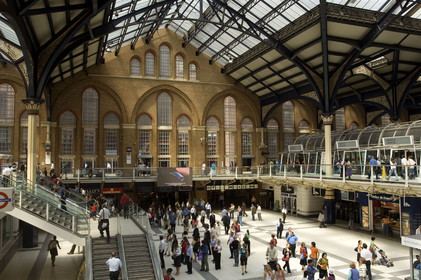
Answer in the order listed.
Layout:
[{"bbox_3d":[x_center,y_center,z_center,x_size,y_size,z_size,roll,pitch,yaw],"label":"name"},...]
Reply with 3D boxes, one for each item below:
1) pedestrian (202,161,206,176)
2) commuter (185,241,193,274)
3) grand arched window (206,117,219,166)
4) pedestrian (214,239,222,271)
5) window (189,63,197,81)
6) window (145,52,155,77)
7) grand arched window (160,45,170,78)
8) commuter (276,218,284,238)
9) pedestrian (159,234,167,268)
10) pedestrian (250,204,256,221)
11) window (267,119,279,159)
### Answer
[{"bbox_3d":[-0.667,3.177,42.546,0.400,1.695,0.480,1,-3,-19],"label":"pedestrian"},{"bbox_3d":[-1.152,6.628,21.539,0.400,1.740,0.500,1,-3,-14],"label":"commuter"},{"bbox_3d":[0.274,0.225,48.007,1.589,6.383,0.350,1,-3,-19],"label":"grand arched window"},{"bbox_3d":[0.453,6.619,22.180,0.500,1.675,0.360,-1,-4,9],"label":"pedestrian"},{"bbox_3d":[-2.330,-9.100,51.519,1.040,2.320,0.300,1,-3,-19],"label":"window"},{"bbox_3d":[-7.803,-9.714,49.663,1.210,3.100,0.300,1,-3,-19],"label":"window"},{"bbox_3d":[-5.837,-10.086,49.797,1.338,4.342,0.300,1,-3,-19],"label":"grand arched window"},{"bbox_3d":[5.780,7.385,32.144,0.550,1.633,0.400,-2,-3,24],"label":"commuter"},{"bbox_3d":[-2.779,6.558,22.567,0.420,1.889,0.500,2,-4,-30],"label":"pedestrian"},{"bbox_3d":[4.522,7.656,40.626,0.400,1.708,0.520,2,-4,-37],"label":"pedestrian"},{"bbox_3d":[8.849,-0.151,54.872,1.870,5.700,0.300,1,-3,-19],"label":"window"}]

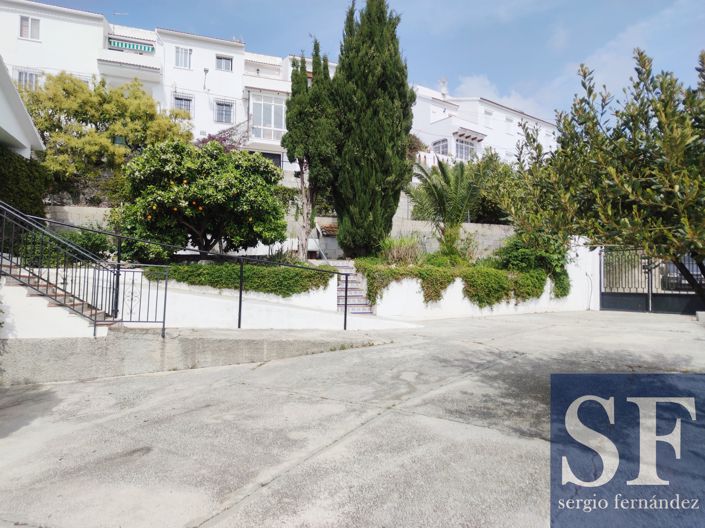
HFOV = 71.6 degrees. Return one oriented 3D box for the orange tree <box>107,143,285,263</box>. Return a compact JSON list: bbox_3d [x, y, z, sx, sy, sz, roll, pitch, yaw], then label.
[{"bbox_3d":[-3.968,-1.523,12.640,4.100,2.900,3.700,1,-1,-18],"label":"orange tree"}]

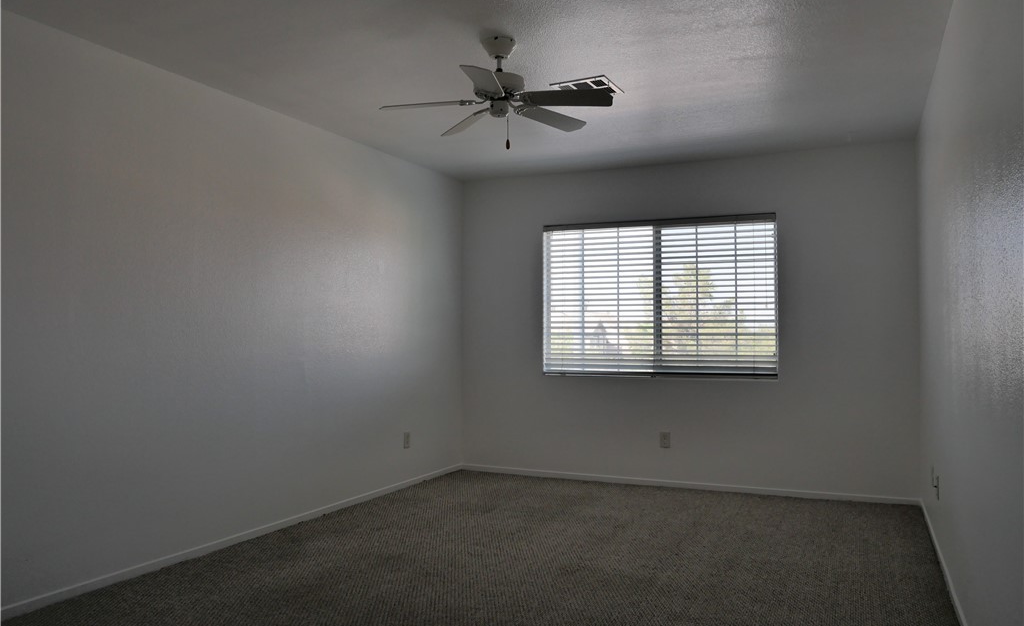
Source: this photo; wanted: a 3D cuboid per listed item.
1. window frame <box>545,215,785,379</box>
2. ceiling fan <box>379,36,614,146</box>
[{"bbox_3d":[1.085,-0.118,5.440,1.780,1.185,0.060,-1,-2,23],"label":"window frame"},{"bbox_3d":[-0.068,-0.990,3.180,1.040,0.460,1.040,-1,-2,23],"label":"ceiling fan"}]

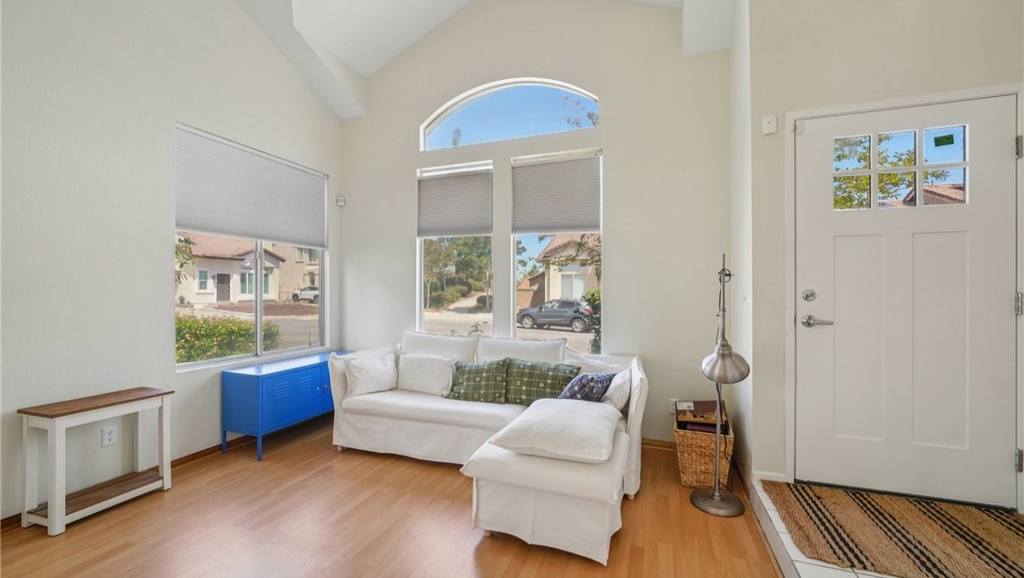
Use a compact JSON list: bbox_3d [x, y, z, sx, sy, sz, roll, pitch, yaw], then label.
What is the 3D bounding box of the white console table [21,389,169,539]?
[{"bbox_3d":[-2.375,0.947,2.155,0.325,0.605,0.510,0,0,20],"label":"white console table"}]

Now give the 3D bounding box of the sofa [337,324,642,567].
[{"bbox_3d":[-0.281,0.820,2.592,2.280,0.860,1.290,0,0,20],"label":"sofa"}]

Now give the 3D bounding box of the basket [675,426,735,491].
[{"bbox_3d":[1.220,1.068,2.400,0.325,0.365,0.290,0,0,20],"label":"basket"}]

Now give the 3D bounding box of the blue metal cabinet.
[{"bbox_3d":[-1.834,0.935,3.301,0.410,0.630,1.130,0,0,20],"label":"blue metal cabinet"}]

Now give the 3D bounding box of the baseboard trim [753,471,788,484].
[{"bbox_3d":[1.477,1.078,2.114,0.178,0.058,0.015,0,0,17],"label":"baseboard trim"}]

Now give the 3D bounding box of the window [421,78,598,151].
[{"bbox_3d":[-0.069,-1.585,3.303,1.670,0.560,0.100,0,0,19],"label":"window"}]

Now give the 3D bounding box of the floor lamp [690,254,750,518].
[{"bbox_3d":[1.190,0.525,2.130,0.280,1.450,0.330,0,0,20],"label":"floor lamp"}]

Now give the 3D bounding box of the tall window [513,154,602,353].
[{"bbox_3d":[0.377,-0.275,3.153,0.777,1.730,0.100,0,0,19],"label":"tall window"}]

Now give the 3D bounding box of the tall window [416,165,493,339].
[{"bbox_3d":[-0.529,-0.275,3.457,0.777,1.730,0.100,0,0,19],"label":"tall window"}]

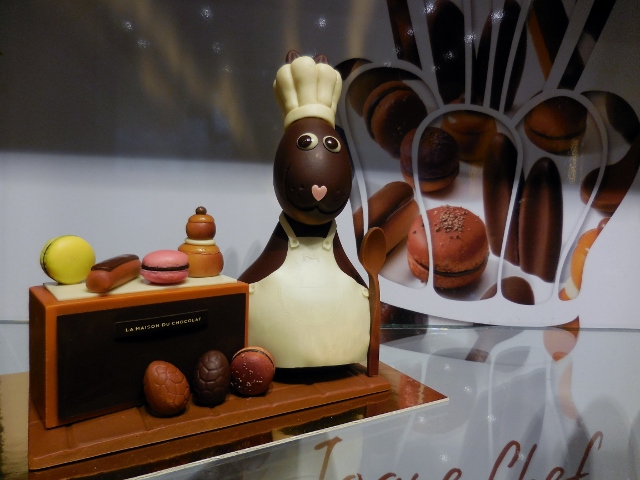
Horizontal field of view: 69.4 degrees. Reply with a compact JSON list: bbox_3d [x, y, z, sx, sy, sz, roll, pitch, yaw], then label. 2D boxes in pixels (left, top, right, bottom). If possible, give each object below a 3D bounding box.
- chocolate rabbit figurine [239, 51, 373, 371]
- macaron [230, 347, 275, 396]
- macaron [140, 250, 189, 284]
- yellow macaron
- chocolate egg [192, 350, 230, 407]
[{"bbox_3d":[-0.011,-0.030,0.481,0.129,0.330,0.114,0,5,-7],"label":"chocolate rabbit figurine"},{"bbox_3d":[-0.060,0.118,0.416,0.041,0.041,0.025,2,0,5],"label":"macaron"},{"bbox_3d":[-0.142,0.025,0.425,0.042,0.029,0.042,1,5,-10],"label":"macaron"},{"bbox_3d":[-0.219,0.017,0.404,0.026,0.043,0.043,2,4,40],"label":"yellow macaron"},{"bbox_3d":[-0.092,0.117,0.392,0.031,0.046,0.031,-1,-4,-30],"label":"chocolate egg"}]

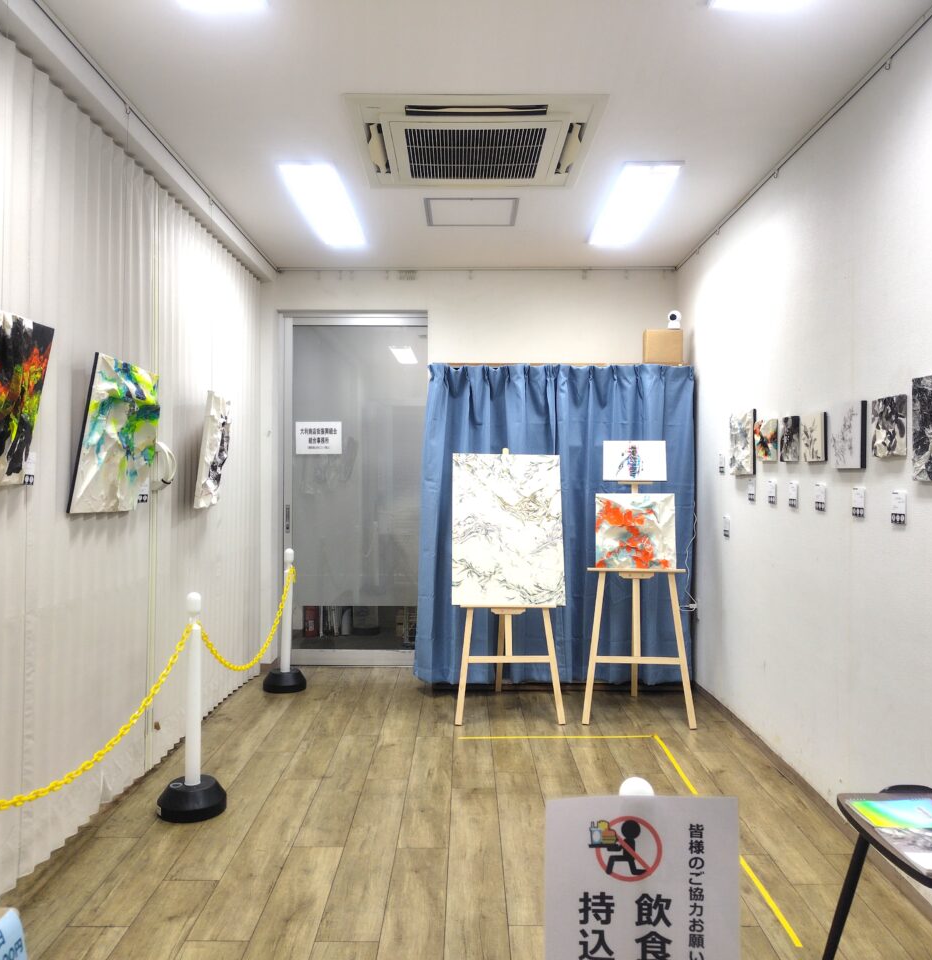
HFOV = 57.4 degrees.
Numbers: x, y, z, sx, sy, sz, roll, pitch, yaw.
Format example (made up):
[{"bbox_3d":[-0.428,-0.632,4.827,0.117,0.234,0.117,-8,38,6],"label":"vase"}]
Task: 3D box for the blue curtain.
[{"bbox_3d":[0.550,0.267,5.110,1.648,1.890,0.190,0,0,0],"label":"blue curtain"}]

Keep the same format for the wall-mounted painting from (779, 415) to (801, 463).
[{"bbox_3d":[1.373,-0.171,3.600,0.024,0.188,0.185,0,1,0],"label":"wall-mounted painting"}]

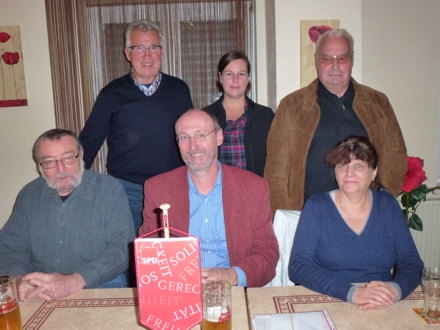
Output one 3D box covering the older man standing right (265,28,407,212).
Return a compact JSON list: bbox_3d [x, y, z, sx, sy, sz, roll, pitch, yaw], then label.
[{"bbox_3d":[0.560,0.200,1.900,0.670,1.700,0.380,0,9,10],"label":"older man standing right"}]

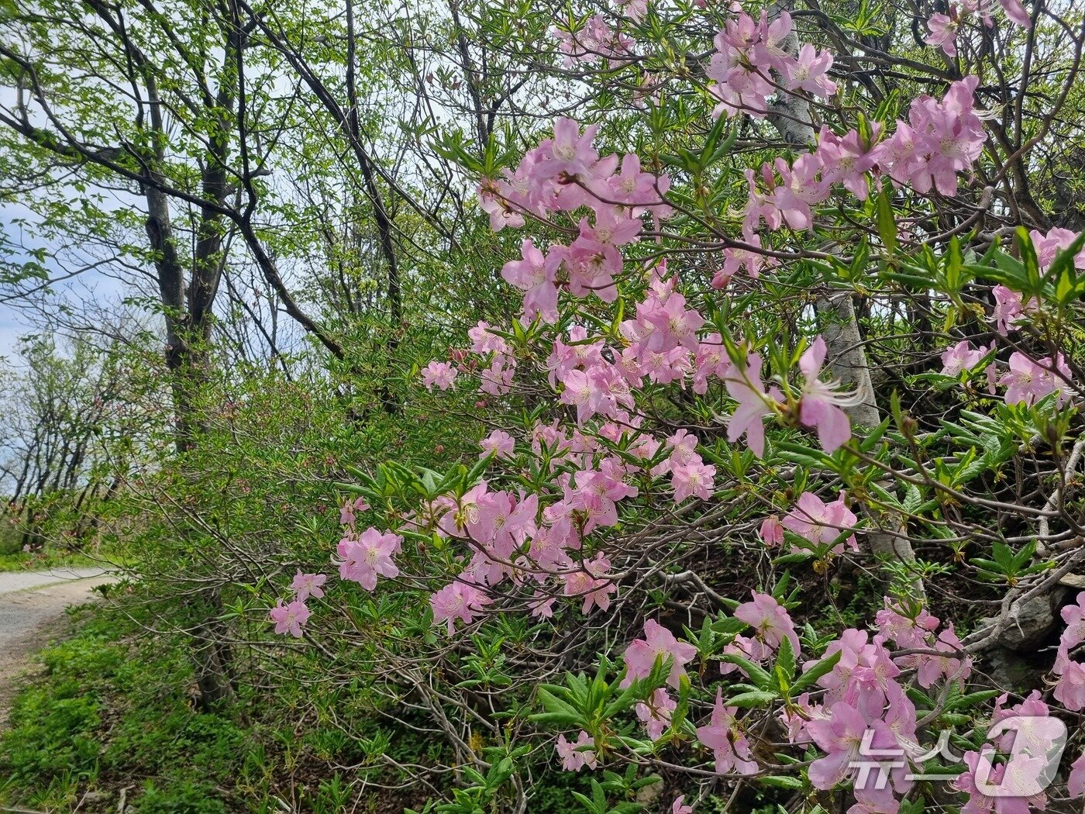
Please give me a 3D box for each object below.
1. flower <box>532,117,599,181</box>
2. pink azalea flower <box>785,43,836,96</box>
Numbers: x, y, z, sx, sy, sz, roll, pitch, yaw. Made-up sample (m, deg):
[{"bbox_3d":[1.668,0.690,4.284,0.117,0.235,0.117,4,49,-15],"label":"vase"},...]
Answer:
[{"bbox_3d":[0.025,-0.265,0.840,0.069,0.066,0.055,0,3,2],"label":"flower"},{"bbox_3d":[0.369,-0.463,1.120,0.070,0.072,0.050,-3,21,30],"label":"pink azalea flower"}]

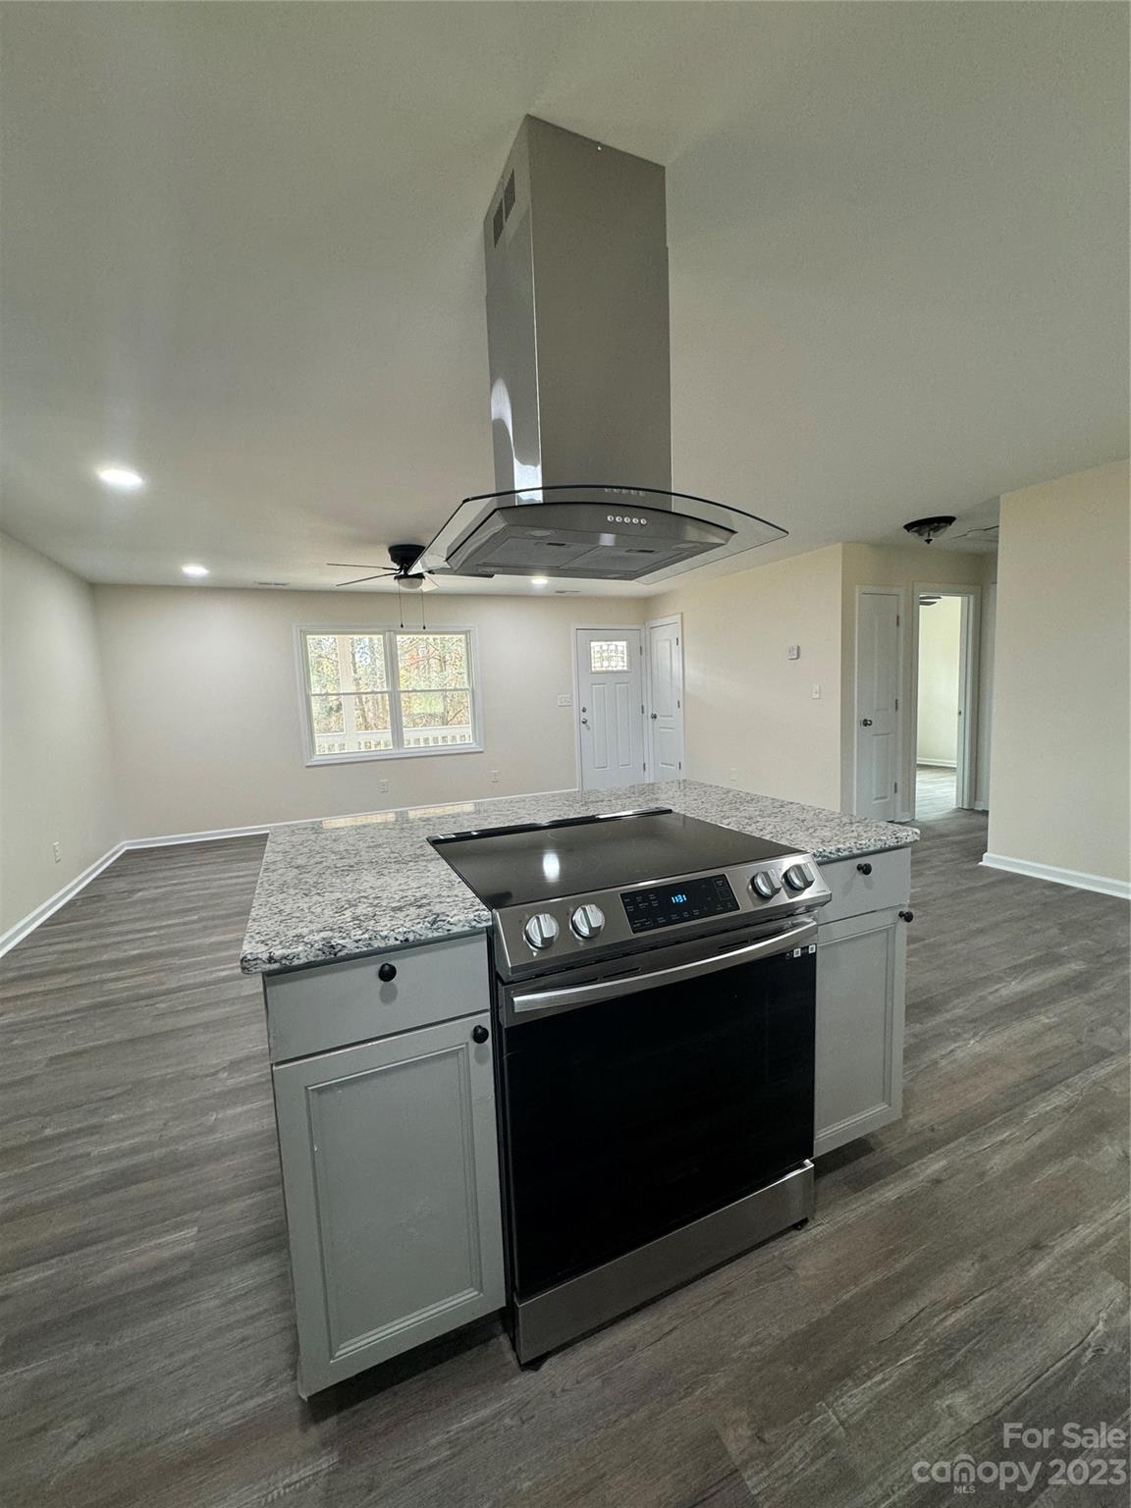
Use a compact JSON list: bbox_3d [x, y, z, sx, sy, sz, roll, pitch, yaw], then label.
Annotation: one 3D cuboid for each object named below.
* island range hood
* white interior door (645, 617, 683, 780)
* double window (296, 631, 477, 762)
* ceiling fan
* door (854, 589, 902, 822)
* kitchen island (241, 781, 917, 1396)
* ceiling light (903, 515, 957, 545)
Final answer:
[{"bbox_3d":[0.030,-0.873,1.430,0.750,0.810,0.630,-5,7,-24],"label":"island range hood"},{"bbox_3d":[1.270,-0.570,7.596,0.090,2.090,0.780,-5,7,-24],"label":"white interior door"},{"bbox_3d":[-1.866,-0.668,6.669,1.860,1.410,0.110,-5,7,-24],"label":"double window"},{"bbox_3d":[-1.198,-1.417,4.679,1.280,0.310,1.280,-5,7,-24],"label":"ceiling fan"},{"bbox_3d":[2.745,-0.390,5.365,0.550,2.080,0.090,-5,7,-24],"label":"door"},{"bbox_3d":[0.029,0.676,1.820,1.610,0.920,1.125,-5,7,-24],"label":"kitchen island"},{"bbox_3d":[2.705,-1.640,4.523,0.336,0.145,0.336,-5,7,-24],"label":"ceiling light"}]

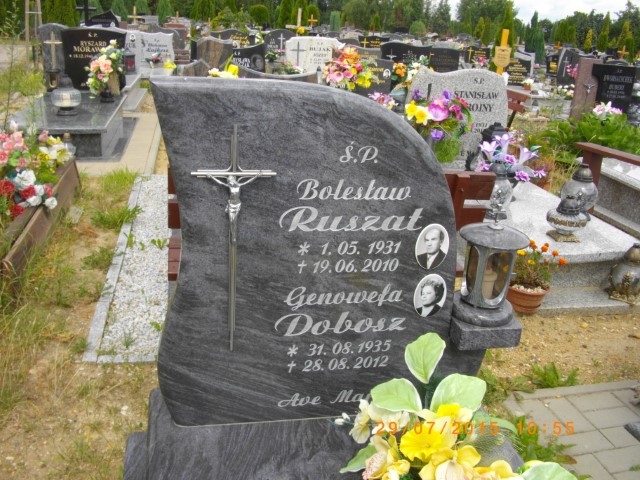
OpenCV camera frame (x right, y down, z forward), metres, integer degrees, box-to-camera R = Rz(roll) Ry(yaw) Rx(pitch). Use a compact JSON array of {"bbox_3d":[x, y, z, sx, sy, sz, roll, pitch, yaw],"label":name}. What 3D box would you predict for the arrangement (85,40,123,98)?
[{"bbox_3d":[-2.473,-1.955,6.800,0.413,0.684,0.360,-1,21,-10],"label":"arrangement"}]

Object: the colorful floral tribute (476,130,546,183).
[{"bbox_3d":[1.339,-0.572,4.150,0.447,0.376,0.360,-1,21,-10],"label":"colorful floral tribute"}]

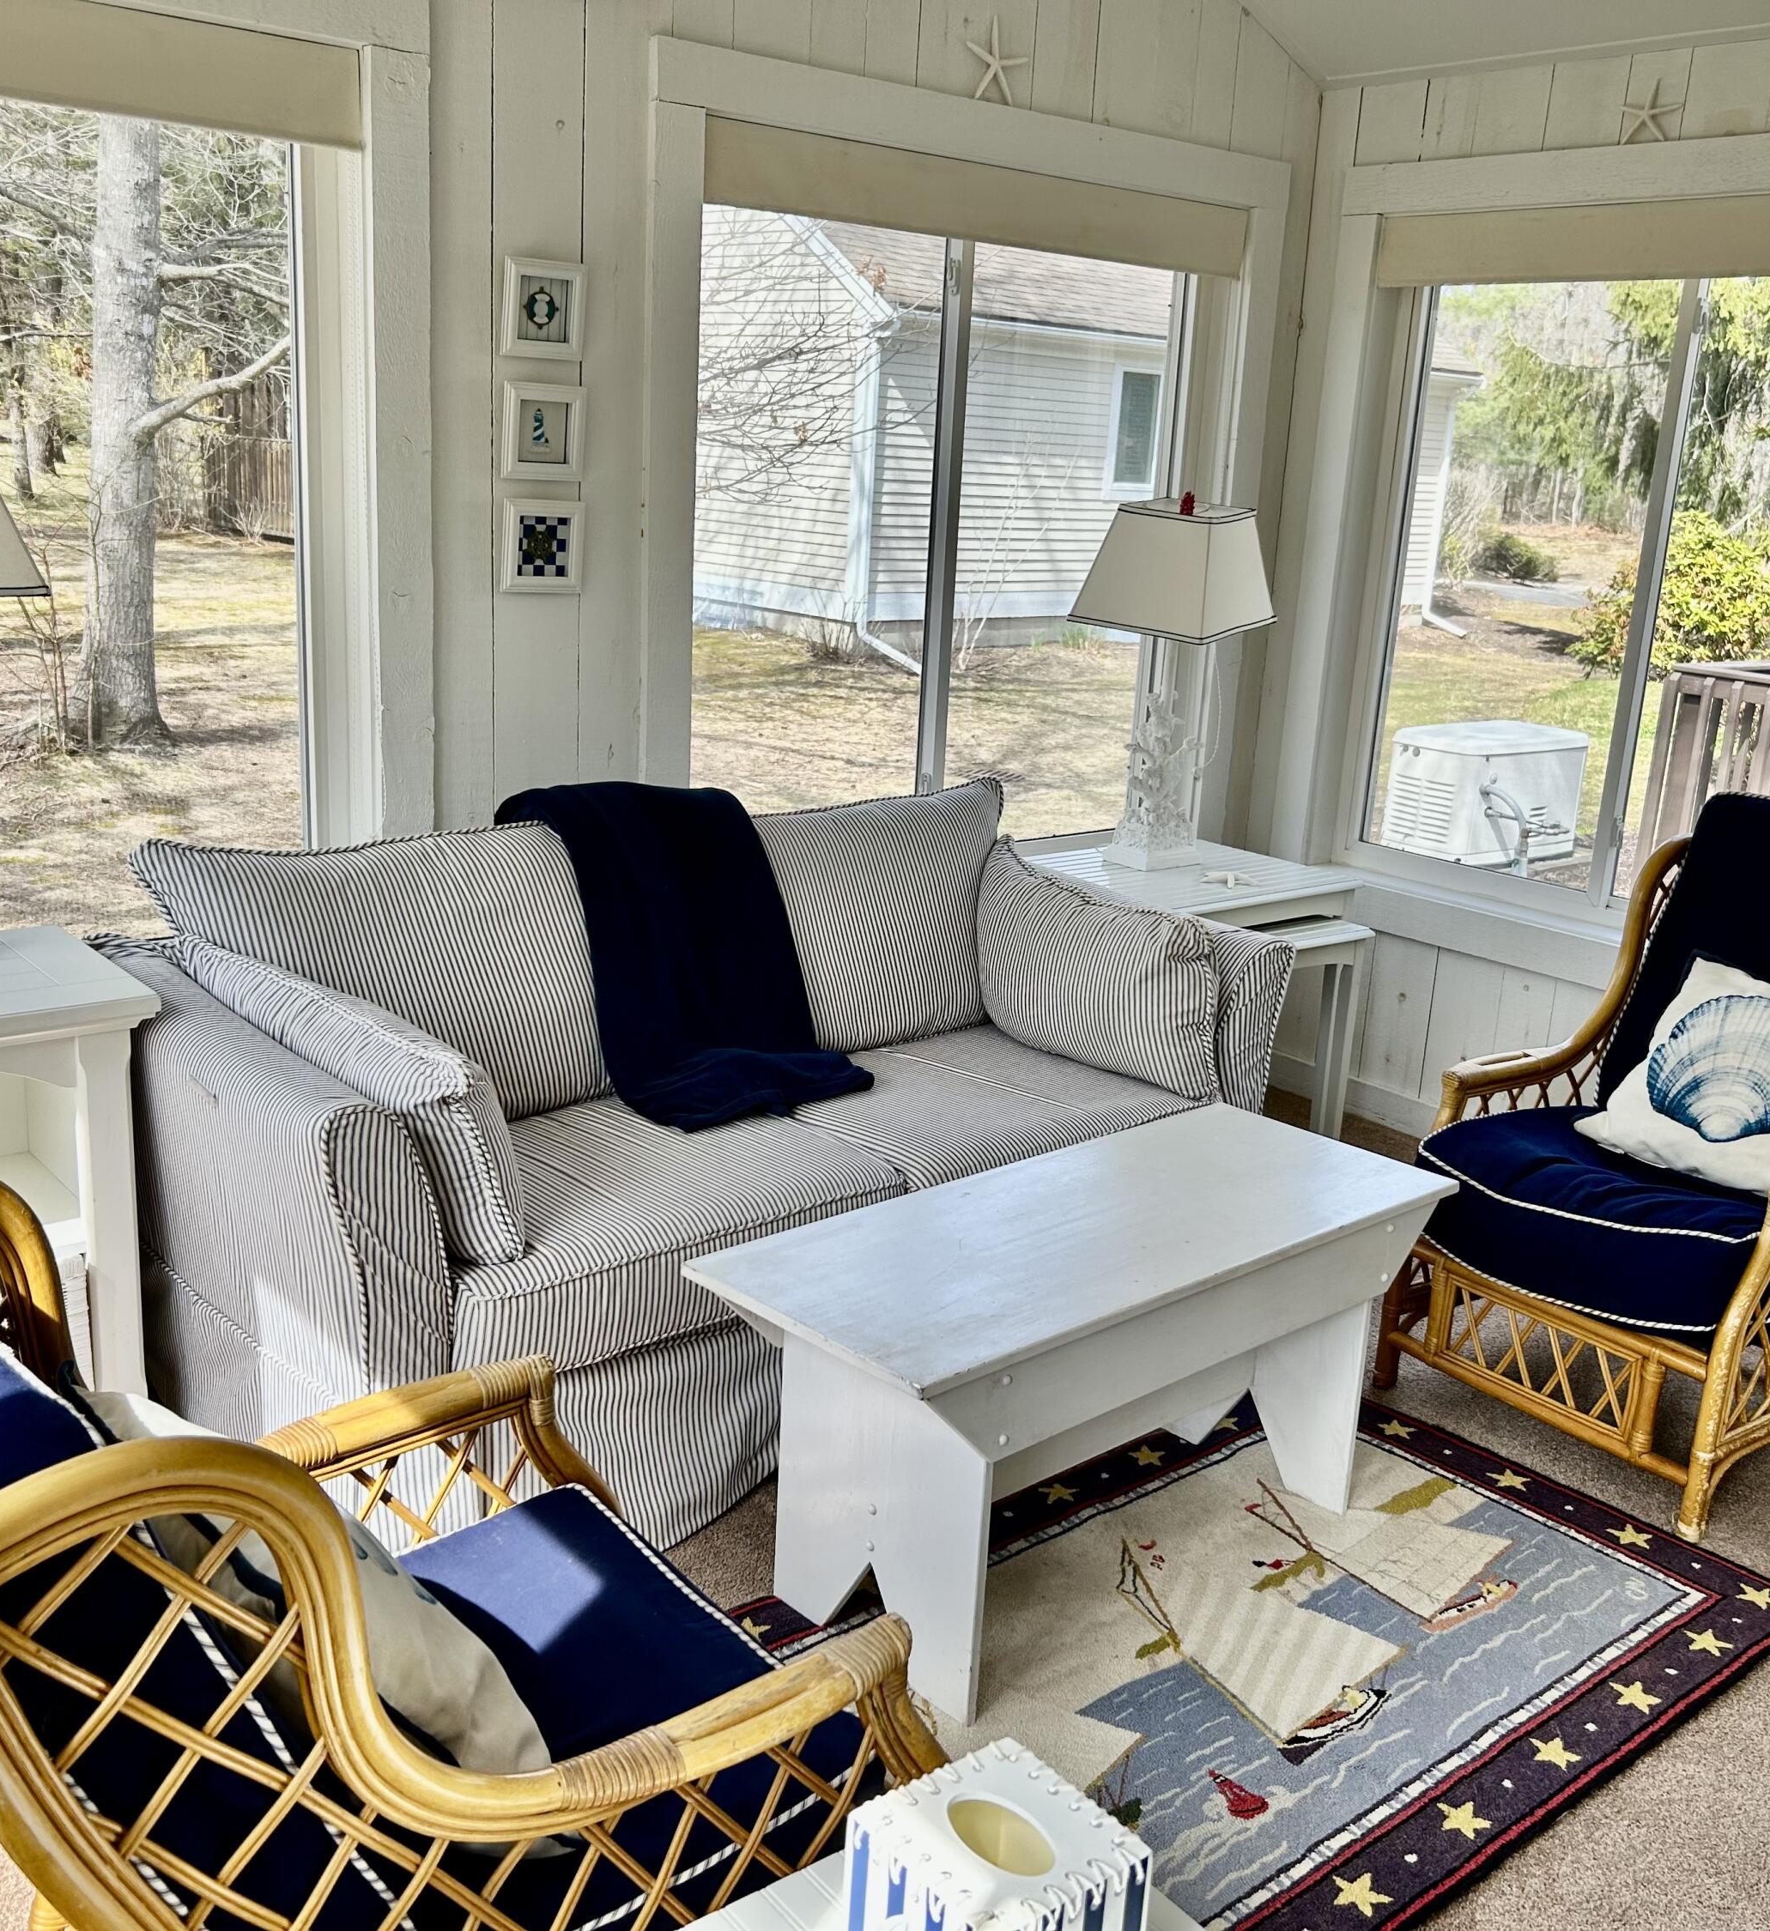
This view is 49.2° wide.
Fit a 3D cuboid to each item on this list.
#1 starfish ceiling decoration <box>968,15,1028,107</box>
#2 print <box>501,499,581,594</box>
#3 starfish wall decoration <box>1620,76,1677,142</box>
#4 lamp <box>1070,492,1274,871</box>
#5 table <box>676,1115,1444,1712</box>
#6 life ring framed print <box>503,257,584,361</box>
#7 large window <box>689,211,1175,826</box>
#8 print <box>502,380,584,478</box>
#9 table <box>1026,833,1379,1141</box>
[{"bbox_3d":[0.211,-1.650,3.533,0.145,0.149,0.018,-10,20,-40],"label":"starfish ceiling decoration"},{"bbox_3d":[-0.555,-0.680,3.147,0.139,0.146,0.022,-10,20,-40],"label":"print"},{"bbox_3d":[1.424,-1.595,3.610,0.018,0.110,0.104,-10,20,-40],"label":"starfish wall decoration"},{"bbox_3d":[0.586,-0.574,3.944,0.266,0.747,0.388,-8,19,-35],"label":"lamp"},{"bbox_3d":[0.271,0.574,2.597,1.036,0.500,0.417,-11,21,-41],"label":"table"},{"bbox_3d":[-0.538,-1.034,3.050,0.139,0.148,0.022,-10,20,-40],"label":"life ring framed print"},{"bbox_3d":[0.141,-0.842,3.884,1.369,1.273,0.118,-10,20,-40],"label":"large window"},{"bbox_3d":[-0.547,-0.854,3.099,0.139,0.146,0.022,-10,20,-40],"label":"print"},{"bbox_3d":[0.602,0.127,4.015,0.586,0.639,0.577,-10,20,-40],"label":"table"}]

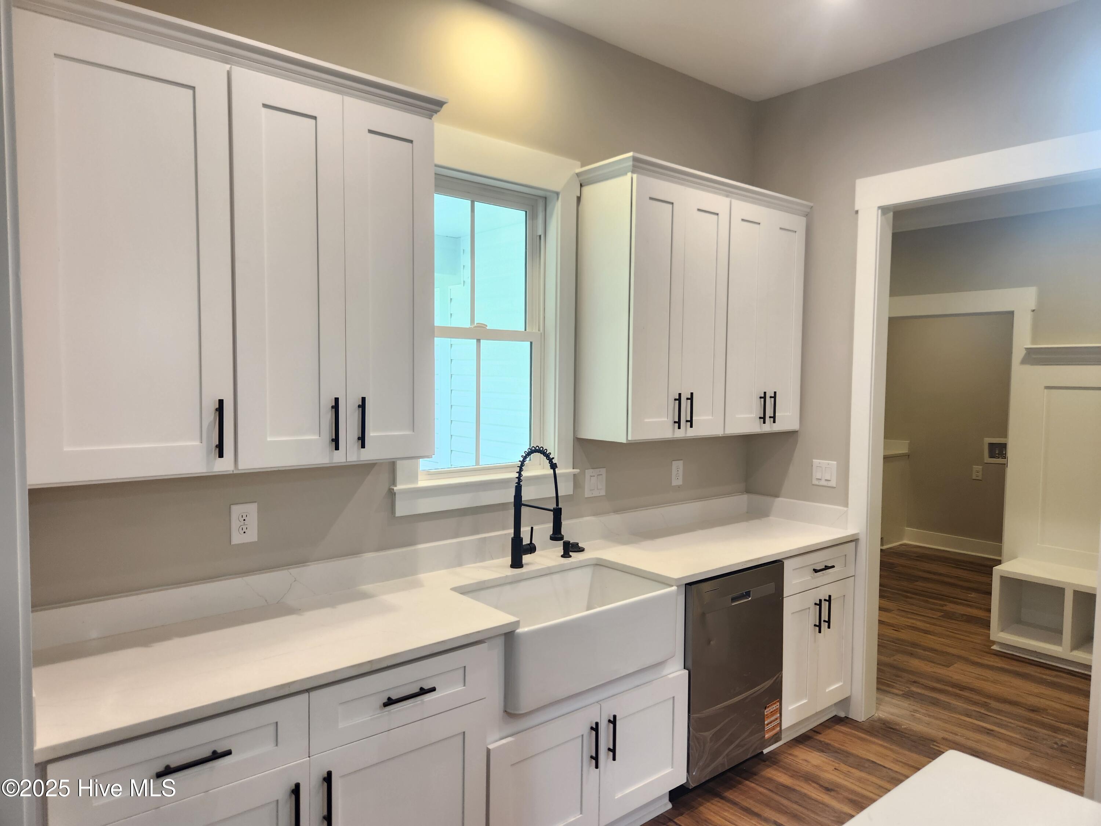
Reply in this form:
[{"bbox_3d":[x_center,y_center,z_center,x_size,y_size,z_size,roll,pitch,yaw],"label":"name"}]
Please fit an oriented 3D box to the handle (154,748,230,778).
[{"bbox_3d":[-0.778,0.761,1.597,0.150,0.013,0.038,-2,4,-40],"label":"handle"}]

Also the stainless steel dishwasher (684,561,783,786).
[{"bbox_3d":[0.561,1.015,3.124,0.602,0.821,0.607,-2,4,-40],"label":"stainless steel dishwasher"}]

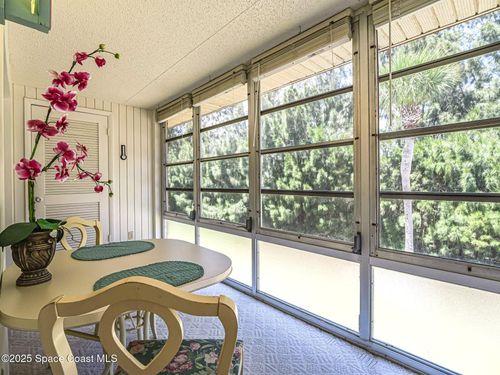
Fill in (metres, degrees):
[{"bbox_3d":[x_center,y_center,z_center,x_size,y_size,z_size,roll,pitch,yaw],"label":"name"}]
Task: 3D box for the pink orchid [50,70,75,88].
[{"bbox_3d":[-0.806,-0.464,0.994,0.062,0.076,0.080,0,1,30],"label":"pink orchid"}]

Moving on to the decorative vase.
[{"bbox_3d":[-0.866,0.279,0.929,0.150,0.205,0.140,-1,1,-43],"label":"decorative vase"}]

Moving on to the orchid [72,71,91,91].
[{"bbox_3d":[-0.754,-0.479,1.034,0.060,0.083,0.073,0,1,-6],"label":"orchid"}]

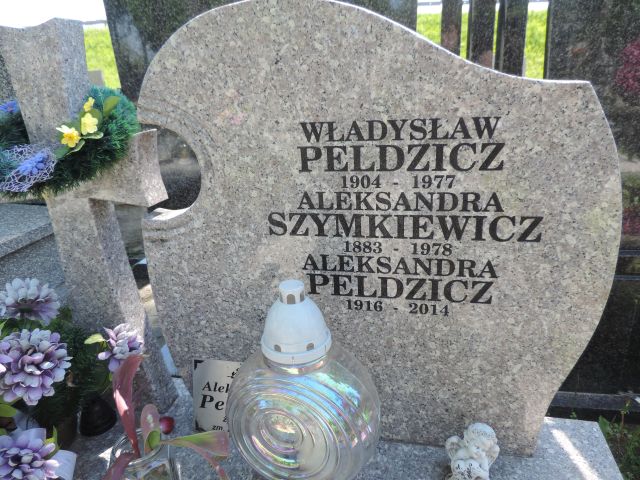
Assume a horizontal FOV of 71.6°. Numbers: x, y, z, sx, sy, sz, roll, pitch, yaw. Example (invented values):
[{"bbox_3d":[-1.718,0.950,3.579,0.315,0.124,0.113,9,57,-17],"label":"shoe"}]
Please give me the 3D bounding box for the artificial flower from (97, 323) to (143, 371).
[{"bbox_3d":[-0.306,0.166,0.680,0.073,0.070,0.064,-17,23,-33],"label":"artificial flower"}]

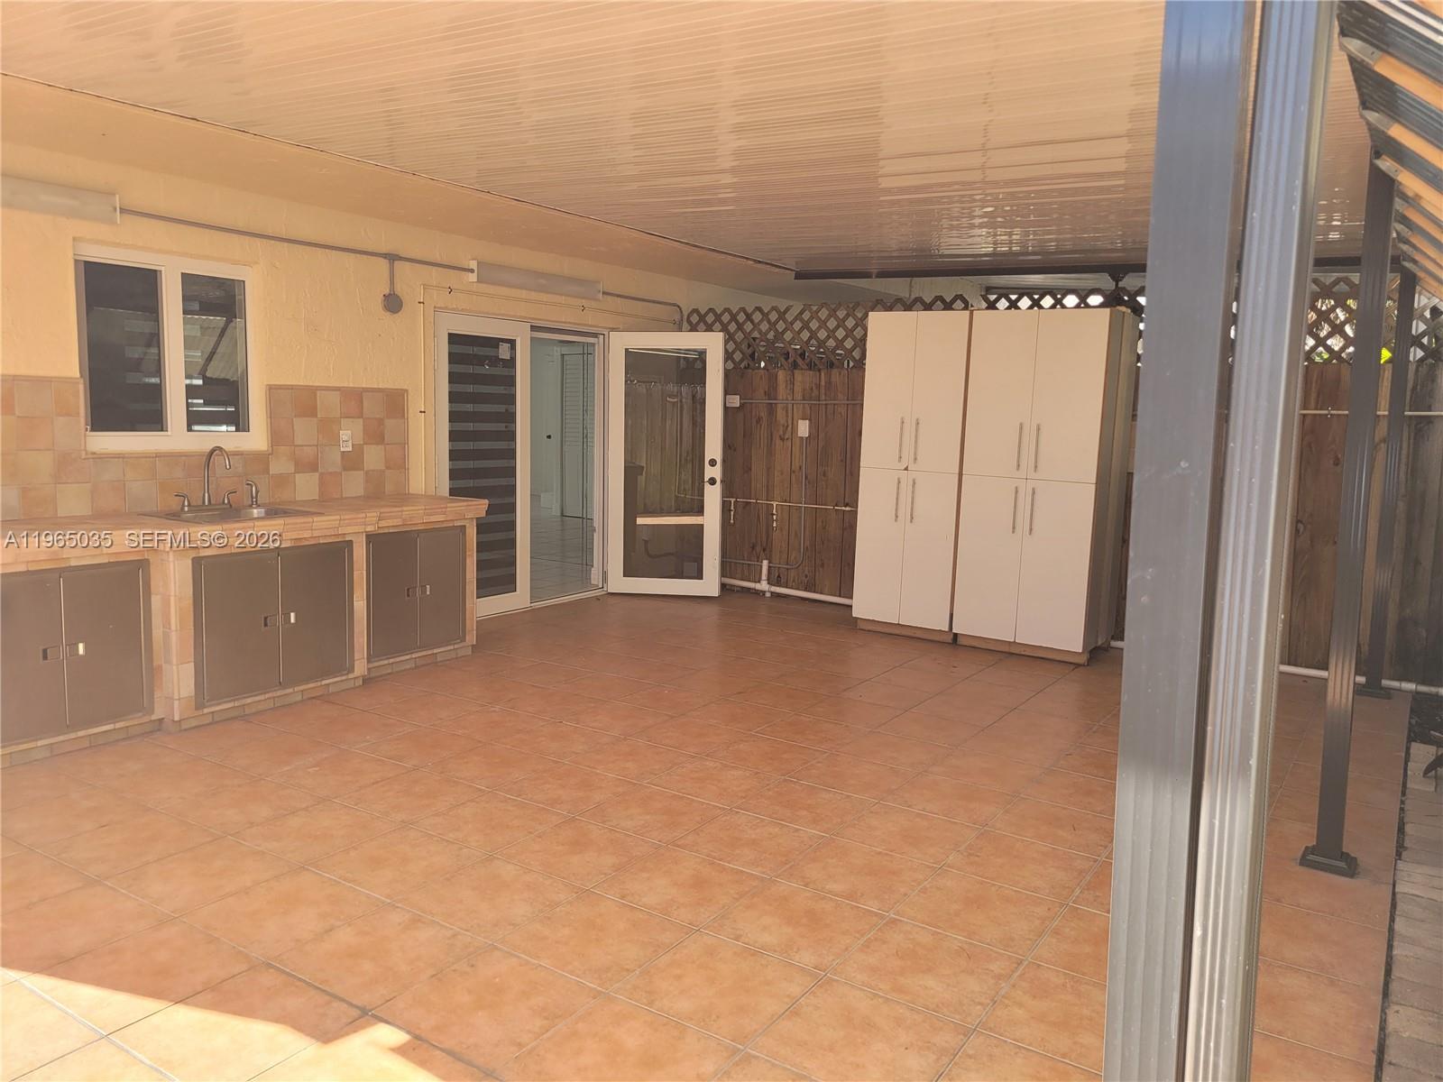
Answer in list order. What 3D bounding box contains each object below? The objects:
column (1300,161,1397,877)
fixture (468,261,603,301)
[{"bbox_3d":[2.193,-0.067,3.748,0.165,2.460,0.165,5,7,33],"label":"column"},{"bbox_3d":[-1.243,-1.779,7.451,0.070,0.128,1.285,7,9,30],"label":"fixture"}]

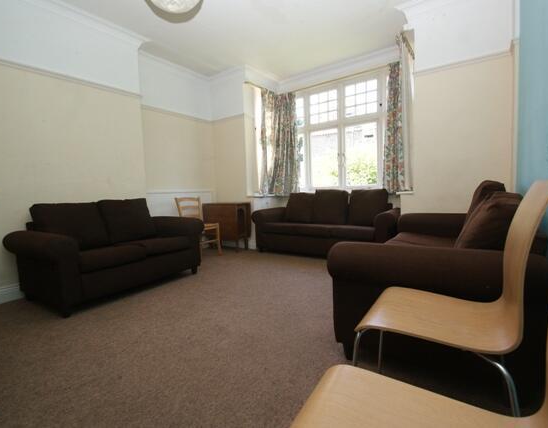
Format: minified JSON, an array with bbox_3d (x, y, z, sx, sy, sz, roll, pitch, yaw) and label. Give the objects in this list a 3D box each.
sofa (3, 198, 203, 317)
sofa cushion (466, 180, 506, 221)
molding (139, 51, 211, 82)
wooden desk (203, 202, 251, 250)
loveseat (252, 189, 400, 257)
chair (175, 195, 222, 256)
[{"bbox_3d":[-1.562,0.303,2.760,0.865,0.887,1.547,1,6,35],"label":"sofa"},{"bbox_3d":[1.414,0.015,1.857,0.182,0.482,0.519,23,18,31],"label":"sofa cushion"},{"bbox_3d":[-1.415,-2.237,4.072,0.109,0.100,1.283,1,6,35],"label":"molding"},{"bbox_3d":[-0.789,0.207,4.449,0.764,0.751,0.309,1,6,35],"label":"wooden desk"},{"bbox_3d":[0.717,0.127,3.851,2.047,0.892,0.865,1,6,35],"label":"loveseat"},{"bbox_3d":[-1.092,0.197,3.860,0.464,0.887,0.473,1,6,35],"label":"chair"}]

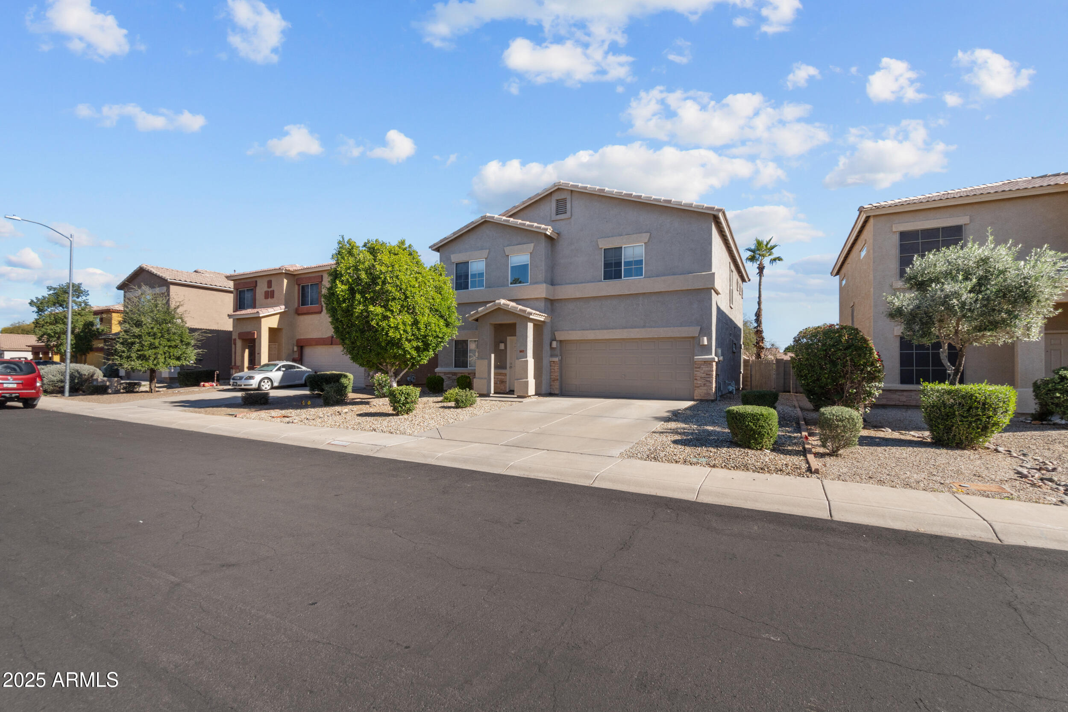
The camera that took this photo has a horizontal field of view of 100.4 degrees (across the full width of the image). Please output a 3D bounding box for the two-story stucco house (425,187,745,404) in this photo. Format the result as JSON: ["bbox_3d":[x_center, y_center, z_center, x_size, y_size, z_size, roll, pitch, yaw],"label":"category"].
[{"bbox_3d":[3.660,-2.409,21.932,11.800,8.180,14.250,0,-2,29],"label":"two-story stucco house"}]

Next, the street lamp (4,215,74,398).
[{"bbox_3d":[-21.787,-2.038,19.586,0.350,7.778,2.082,0,-1,27],"label":"street lamp"}]

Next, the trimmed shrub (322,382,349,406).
[{"bbox_3d":[-7.340,1.368,16.502,0.920,0.870,0.920,0,-2,29],"label":"trimmed shrub"}]

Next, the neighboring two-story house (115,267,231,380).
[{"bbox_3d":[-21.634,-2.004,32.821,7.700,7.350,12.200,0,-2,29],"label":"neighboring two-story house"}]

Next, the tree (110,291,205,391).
[{"bbox_3d":[-17.912,-0.759,21.246,3.500,5.005,3.500,0,-1,30],"label":"tree"}]

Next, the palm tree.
[{"bbox_3d":[16.779,-3.443,32.543,2.546,10.467,2.546,0,-1,30],"label":"palm tree"}]

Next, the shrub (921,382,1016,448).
[{"bbox_3d":[8.445,1.110,8.711,1.400,1.169,1.300,0,-1,30],"label":"shrub"}]

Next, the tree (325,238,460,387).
[{"bbox_3d":[-5.221,-1.343,16.756,4.808,6.018,4.808,0,-1,30],"label":"tree"}]

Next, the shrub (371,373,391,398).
[{"bbox_3d":[-6.232,1.167,18.338,0.980,1.060,0.980,0,-2,29],"label":"shrub"}]

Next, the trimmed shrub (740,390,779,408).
[{"bbox_3d":[6.392,1.243,12.558,0.950,0.640,0.920,0,-2,29],"label":"trimmed shrub"}]

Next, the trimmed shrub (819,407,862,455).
[{"bbox_3d":[5.585,1.319,8.156,0.700,0.880,0.700,0,-2,29],"label":"trimmed shrub"}]

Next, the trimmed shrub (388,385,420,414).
[{"bbox_3d":[-4.118,1.345,13.969,0.970,0.930,0.950,0,-2,29],"label":"trimmed shrub"}]

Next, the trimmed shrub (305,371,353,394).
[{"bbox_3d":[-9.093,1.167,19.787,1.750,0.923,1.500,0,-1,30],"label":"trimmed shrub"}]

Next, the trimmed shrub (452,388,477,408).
[{"bbox_3d":[-2.274,1.379,14.620,0.790,0.612,0.770,0,-1,0],"label":"trimmed shrub"}]

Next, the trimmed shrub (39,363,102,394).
[{"bbox_3d":[-24.936,1.176,23.880,2.600,1.580,2.100,0,-2,29],"label":"trimmed shrub"}]

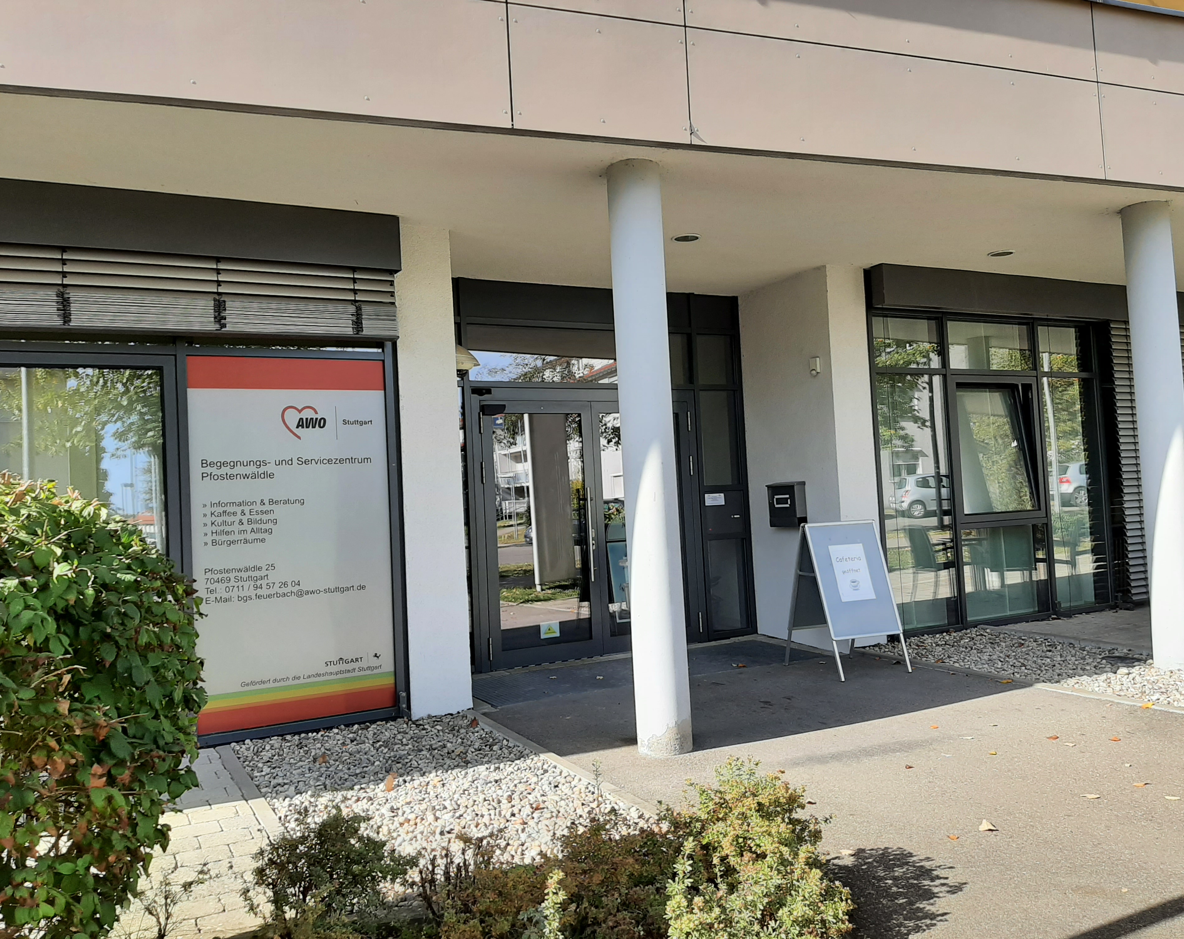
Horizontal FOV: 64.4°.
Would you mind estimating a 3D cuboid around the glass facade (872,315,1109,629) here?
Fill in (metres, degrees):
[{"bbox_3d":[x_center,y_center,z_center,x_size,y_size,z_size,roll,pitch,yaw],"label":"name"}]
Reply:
[{"bbox_3d":[4.076,0.008,9.306,3.299,2.922,0.150,-2,-2,-28],"label":"glass facade"}]

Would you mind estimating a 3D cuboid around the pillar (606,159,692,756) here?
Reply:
[{"bbox_3d":[0.323,-0.082,5.323,0.300,3.294,0.300,-3,-2,0],"label":"pillar"}]

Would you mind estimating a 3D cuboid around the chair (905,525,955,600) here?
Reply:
[{"bbox_3d":[3.839,1.054,10.500,0.560,0.860,0.520,-1,-2,-40],"label":"chair"}]

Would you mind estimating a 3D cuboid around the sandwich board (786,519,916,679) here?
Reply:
[{"bbox_3d":[1.919,0.961,7.145,0.620,1.115,0.730,-2,-2,-20],"label":"sandwich board"}]

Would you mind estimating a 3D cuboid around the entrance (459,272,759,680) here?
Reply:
[{"bbox_3d":[0.120,0.001,8.362,3.080,3.248,0.250,-2,-2,-28],"label":"entrance"}]

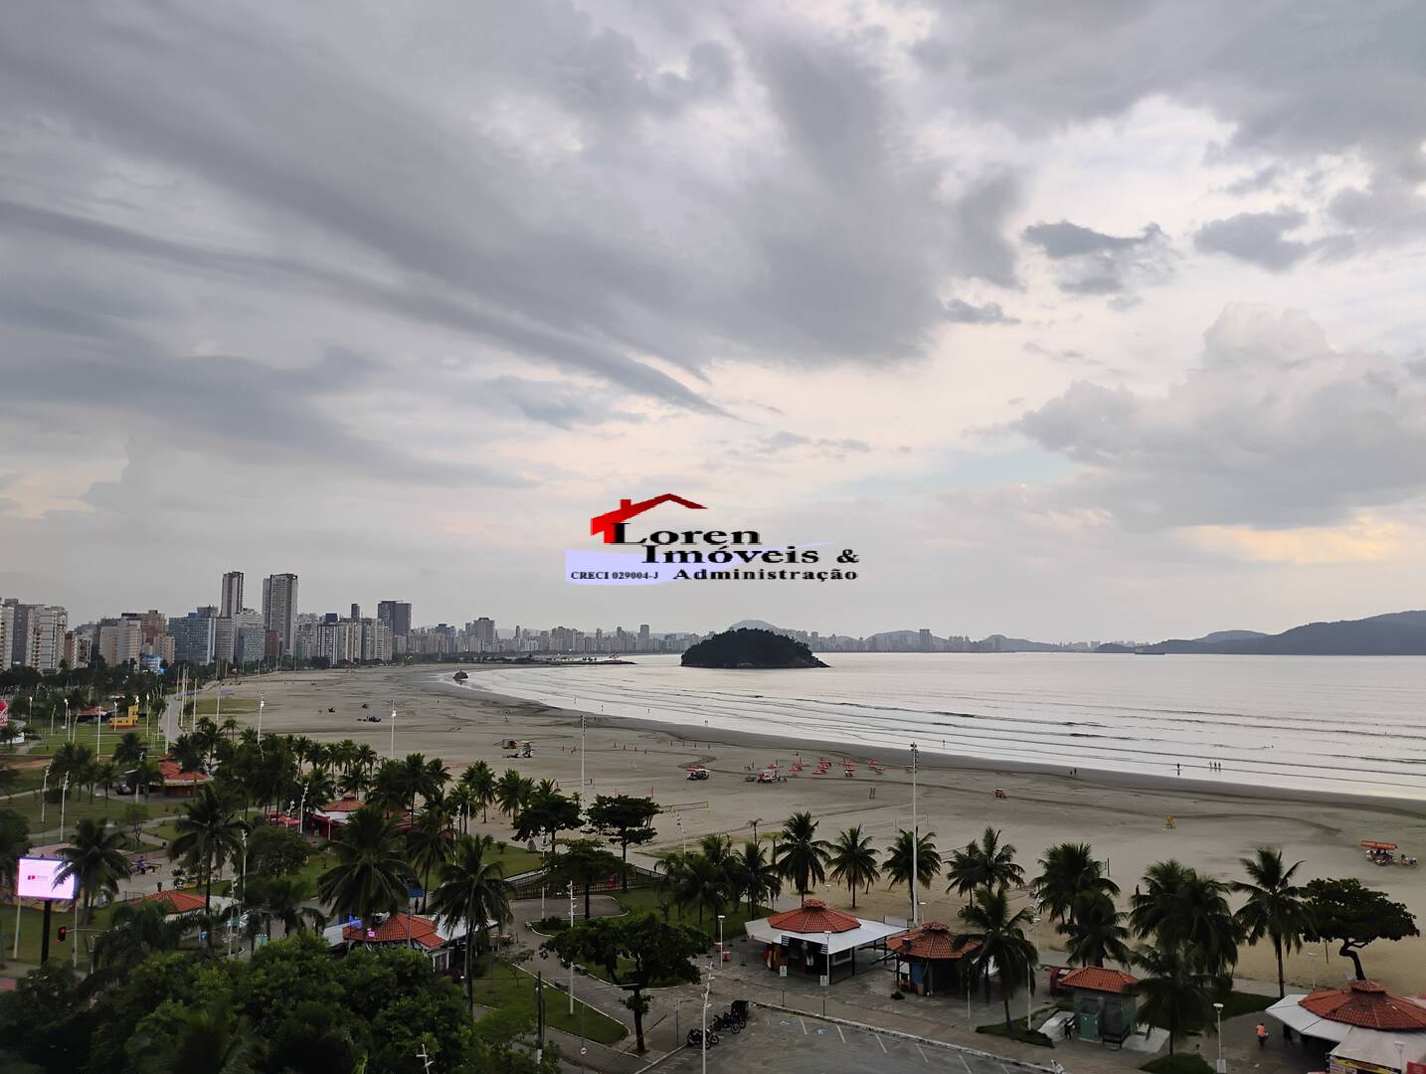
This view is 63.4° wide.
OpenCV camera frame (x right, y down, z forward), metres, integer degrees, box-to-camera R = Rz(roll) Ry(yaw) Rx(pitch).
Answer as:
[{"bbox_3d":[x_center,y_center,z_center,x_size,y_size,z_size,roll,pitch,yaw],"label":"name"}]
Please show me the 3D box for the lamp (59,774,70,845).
[{"bbox_3d":[-88.174,36.763,157.092,1.100,9.454,0.900,0,-5,0],"label":"lamp"}]

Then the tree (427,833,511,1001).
[{"bbox_3d":[-18.110,28.610,85.450,6.290,13.120,6.290,0,-5,0],"label":"tree"}]

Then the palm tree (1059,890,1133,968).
[{"bbox_3d":[29.880,31.760,90.520,5.770,8.060,5.770,-1,-6,18],"label":"palm tree"}]

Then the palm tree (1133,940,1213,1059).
[{"bbox_3d":[30.560,30.820,77.040,5.430,7.410,5.430,-2,-6,21],"label":"palm tree"}]

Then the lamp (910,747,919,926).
[{"bbox_3d":[20.255,29.850,116.518,0.900,18.230,0.900,-4,-7,37],"label":"lamp"}]

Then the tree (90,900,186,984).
[{"bbox_3d":[-40.820,30.320,81.820,6.720,9.040,6.720,0,-5,0],"label":"tree"}]

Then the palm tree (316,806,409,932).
[{"bbox_3d":[-27.520,28.360,90.380,7.170,14.540,7.170,0,-5,0],"label":"palm tree"}]

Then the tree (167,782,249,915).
[{"bbox_3d":[-44.770,29.440,103.120,6.980,14.400,6.980,3,-6,-23],"label":"tree"}]

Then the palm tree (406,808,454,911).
[{"bbox_3d":[-28.940,33.010,117.910,5.010,10.460,5.010,0,-5,0],"label":"palm tree"}]

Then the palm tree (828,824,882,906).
[{"bbox_3d":[15.206,35.350,123.988,5.750,8.710,5.750,0,-5,0],"label":"palm tree"}]

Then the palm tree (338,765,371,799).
[{"bbox_3d":[-59.830,41.610,193.050,5.400,6.960,5.400,2,-6,-17],"label":"palm tree"}]

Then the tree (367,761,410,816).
[{"bbox_3d":[-45.810,36.910,163.260,5.830,10.840,5.830,2,-6,-15],"label":"tree"}]

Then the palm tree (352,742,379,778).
[{"bbox_3d":[-68.290,44.290,227.390,5.490,8.000,5.490,2,-6,-16],"label":"palm tree"}]

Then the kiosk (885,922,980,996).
[{"bbox_3d":[18.700,34.775,97.524,7.500,4.800,7.500,-2,-6,22],"label":"kiosk"}]

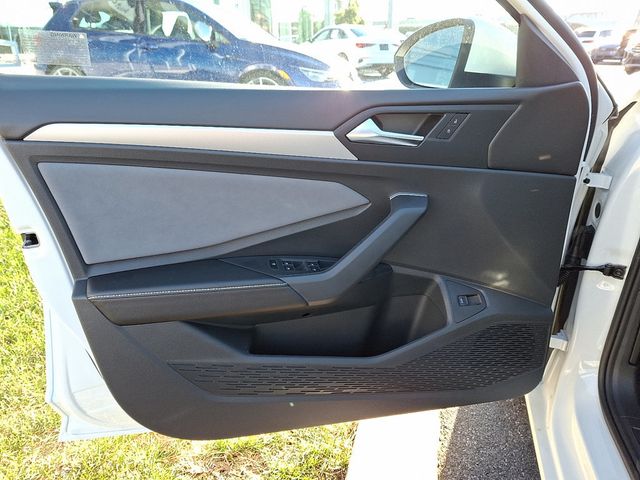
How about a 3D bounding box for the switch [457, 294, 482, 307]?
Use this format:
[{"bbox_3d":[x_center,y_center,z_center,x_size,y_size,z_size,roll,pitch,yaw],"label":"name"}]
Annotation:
[{"bbox_3d":[0.274,0.111,0.844,0.045,0.021,0.010,0,9,0],"label":"switch"}]

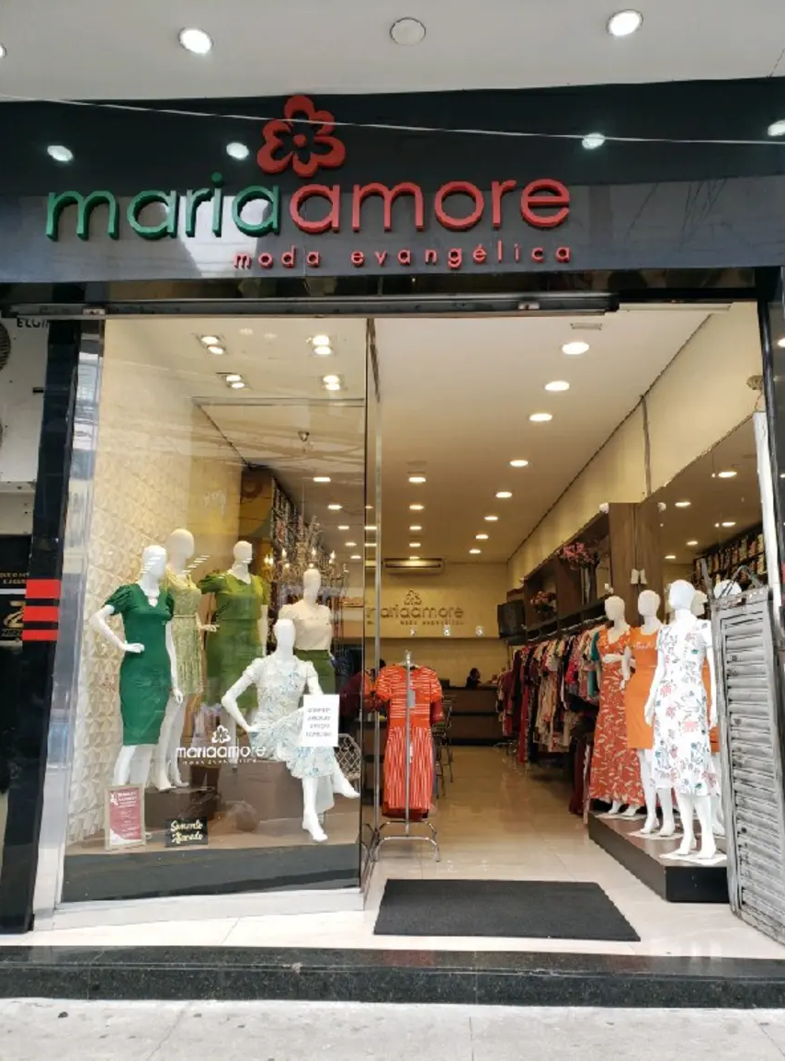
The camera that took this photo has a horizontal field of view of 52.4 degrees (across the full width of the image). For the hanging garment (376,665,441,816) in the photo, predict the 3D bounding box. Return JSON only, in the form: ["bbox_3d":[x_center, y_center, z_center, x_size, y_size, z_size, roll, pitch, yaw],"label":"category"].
[{"bbox_3d":[0.129,1.535,5.958,0.490,1.060,0.160,0,-11,1],"label":"hanging garment"}]

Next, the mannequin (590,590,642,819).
[{"bbox_3d":[1.918,1.469,6.734,0.440,1.800,0.350,-9,-14,42],"label":"mannequin"}]

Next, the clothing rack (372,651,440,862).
[{"bbox_3d":[0.112,1.694,6.152,0.490,1.500,0.660,0,-11,1],"label":"clothing rack"}]

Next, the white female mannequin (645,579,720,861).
[{"bbox_3d":[1.946,1.225,5.294,0.470,1.790,0.350,-9,-14,42],"label":"white female mannequin"}]

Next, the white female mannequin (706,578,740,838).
[{"bbox_3d":[2.249,1.217,5.421,0.450,1.760,0.340,9,-13,-38],"label":"white female mannequin"}]

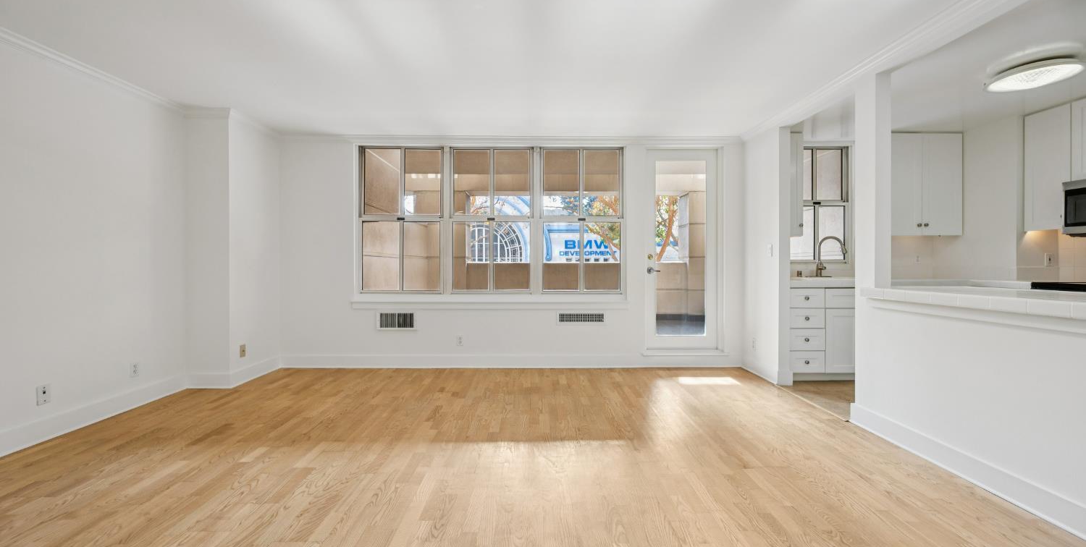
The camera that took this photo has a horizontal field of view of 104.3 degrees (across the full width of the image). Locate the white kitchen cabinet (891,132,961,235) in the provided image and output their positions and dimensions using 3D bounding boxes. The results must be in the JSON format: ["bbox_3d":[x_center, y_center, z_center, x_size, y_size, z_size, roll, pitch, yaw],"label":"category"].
[{"bbox_3d":[3.680,-0.870,4.255,0.760,0.995,0.320,0,1,0],"label":"white kitchen cabinet"}]

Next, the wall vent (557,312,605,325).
[{"bbox_3d":[0.400,0.470,4.405,0.515,0.145,0.022,0,1,0],"label":"wall vent"}]

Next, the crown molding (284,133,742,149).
[{"bbox_3d":[-0.325,-1.385,4.375,4.830,0.100,0.075,0,1,0],"label":"crown molding"}]

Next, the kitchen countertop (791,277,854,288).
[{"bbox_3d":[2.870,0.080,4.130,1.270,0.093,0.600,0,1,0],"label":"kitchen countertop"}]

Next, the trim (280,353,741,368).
[{"bbox_3d":[-0.325,0.915,4.405,4.800,0.145,0.022,0,1,0],"label":"trim"}]

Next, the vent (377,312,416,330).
[{"bbox_3d":[-1.527,0.495,4.400,0.405,0.195,0.025,0,1,0],"label":"vent"}]

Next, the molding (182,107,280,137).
[{"bbox_3d":[-2.900,-1.390,4.020,0.420,0.095,0.790,0,1,0],"label":"molding"}]

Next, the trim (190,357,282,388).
[{"bbox_3d":[-2.915,0.930,4.050,0.400,0.150,0.720,0,1,0],"label":"trim"}]

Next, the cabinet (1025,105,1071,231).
[{"bbox_3d":[4.270,-0.845,3.460,0.310,0.985,0.325,0,1,0],"label":"cabinet"}]

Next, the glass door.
[{"bbox_3d":[1.458,-0.254,4.435,0.750,2.090,0.050,0,1,0],"label":"glass door"}]

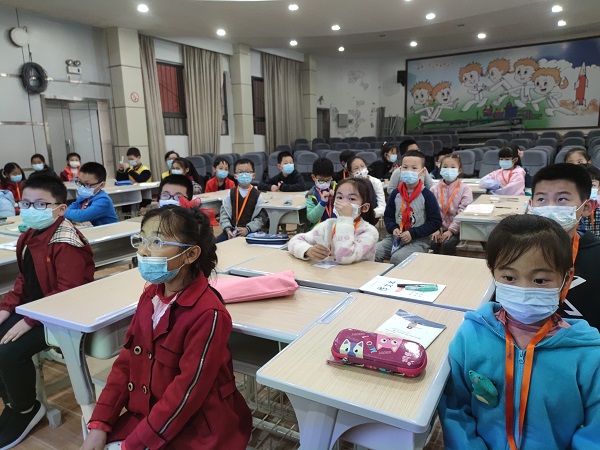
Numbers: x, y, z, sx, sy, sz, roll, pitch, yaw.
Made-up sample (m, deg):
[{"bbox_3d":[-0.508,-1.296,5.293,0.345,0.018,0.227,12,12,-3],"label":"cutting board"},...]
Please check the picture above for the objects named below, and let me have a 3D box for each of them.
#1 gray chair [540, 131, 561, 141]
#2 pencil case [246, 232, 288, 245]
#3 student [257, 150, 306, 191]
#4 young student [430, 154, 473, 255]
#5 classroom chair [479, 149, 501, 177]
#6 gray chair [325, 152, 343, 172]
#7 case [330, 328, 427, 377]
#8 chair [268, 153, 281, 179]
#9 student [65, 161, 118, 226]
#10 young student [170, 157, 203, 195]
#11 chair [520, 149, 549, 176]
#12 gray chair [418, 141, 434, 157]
[{"bbox_3d":[6.319,-1.844,10.575,0.540,1.030,0.620,5,13,29],"label":"gray chair"},{"bbox_3d":[-0.170,0.077,2.212,0.222,0.046,0.100,1,12,11],"label":"pencil case"},{"bbox_3d":[-0.140,-0.224,4.359,0.460,1.060,0.540,-1,12,0],"label":"student"},{"bbox_3d":[1.087,0.069,3.095,0.390,1.155,0.600,3,12,20],"label":"young student"},{"bbox_3d":[3.094,-0.709,6.748,0.540,0.960,0.580,6,14,32],"label":"classroom chair"},{"bbox_3d":[0.657,-0.840,7.877,0.540,1.077,0.620,2,12,14],"label":"gray chair"},{"bbox_3d":[0.193,0.309,1.021,0.230,0.056,0.110,5,13,28],"label":"case"},{"bbox_3d":[-0.431,-0.861,8.069,0.540,1.082,0.620,1,11,10],"label":"chair"},{"bbox_3d":[-1.378,0.118,2.817,0.540,1.060,0.420,-12,15,-41],"label":"student"},{"bbox_3d":[-1.297,-0.165,4.527,0.600,1.120,0.400,-12,16,-40],"label":"young student"},{"bbox_3d":[3.558,-0.658,6.400,0.540,0.960,0.580,7,14,34],"label":"chair"},{"bbox_3d":[3.273,-1.706,10.902,0.540,0.960,0.580,2,12,15],"label":"gray chair"}]

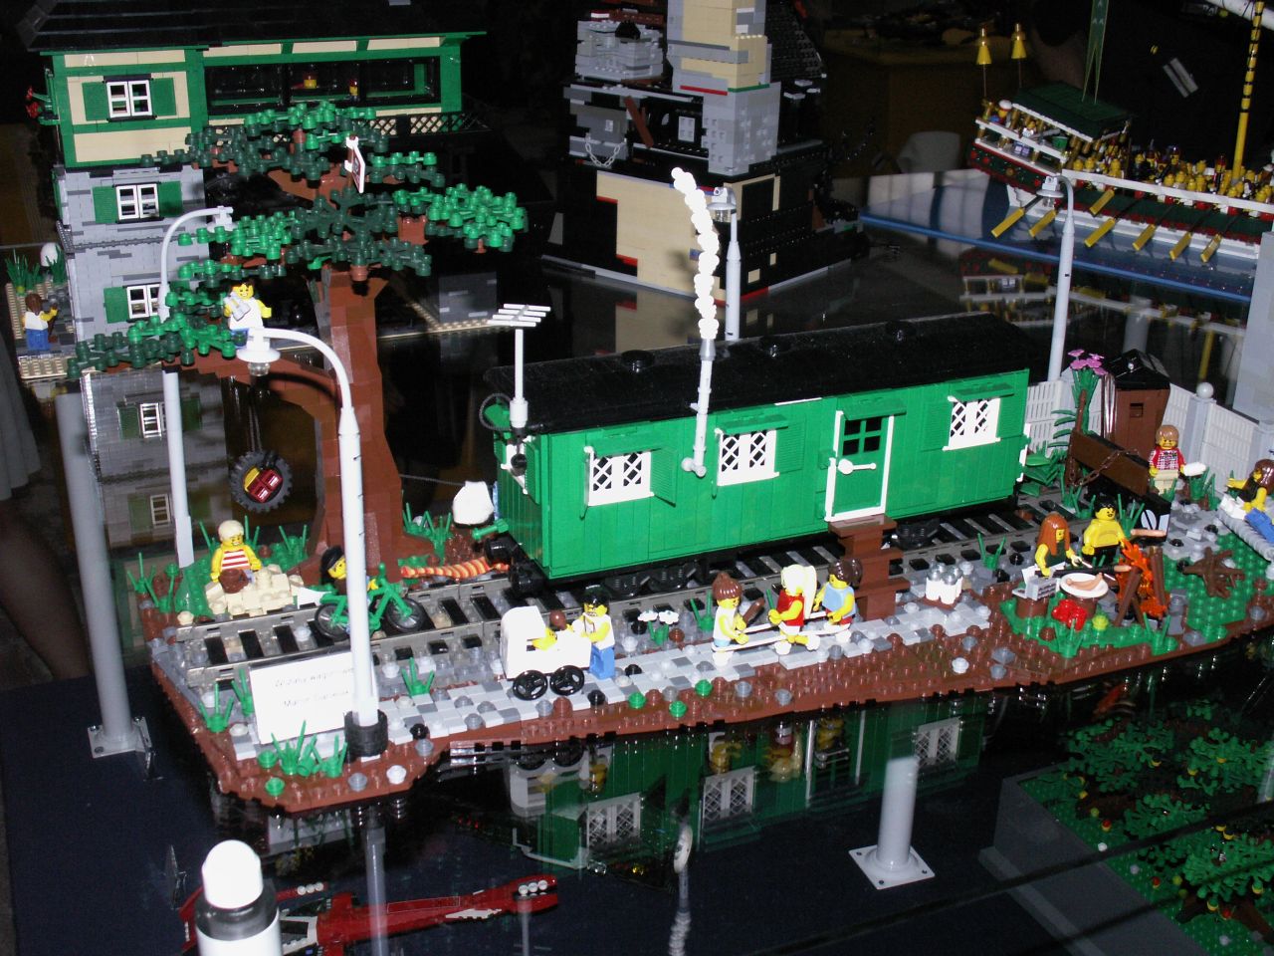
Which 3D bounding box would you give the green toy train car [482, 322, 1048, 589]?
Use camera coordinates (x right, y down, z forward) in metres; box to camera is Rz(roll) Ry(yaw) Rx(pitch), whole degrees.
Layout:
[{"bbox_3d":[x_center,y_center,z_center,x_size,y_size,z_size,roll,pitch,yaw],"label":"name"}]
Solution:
[{"bbox_3d":[0.063,-0.014,0.737,0.278,0.119,0.067,-8,26,-20],"label":"green toy train car"}]

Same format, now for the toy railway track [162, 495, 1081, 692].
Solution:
[{"bbox_3d":[0.026,0.050,0.750,0.504,0.010,0.064,-8,26,-20],"label":"toy railway track"}]

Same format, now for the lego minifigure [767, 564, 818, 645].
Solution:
[{"bbox_3d":[0.074,0.061,0.687,0.022,0.045,0.025,-9,26,-23],"label":"lego minifigure"}]

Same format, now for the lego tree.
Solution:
[{"bbox_3d":[-0.157,-0.054,0.702,0.210,0.236,0.170,-8,26,-20],"label":"lego tree"}]

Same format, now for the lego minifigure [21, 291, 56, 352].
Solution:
[{"bbox_3d":[-0.438,-0.113,1.077,0.025,0.043,0.017,10,25,18],"label":"lego minifigure"}]

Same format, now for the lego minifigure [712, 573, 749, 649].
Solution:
[{"bbox_3d":[0.041,0.065,0.677,0.018,0.045,0.024,-4,24,-11],"label":"lego minifigure"}]

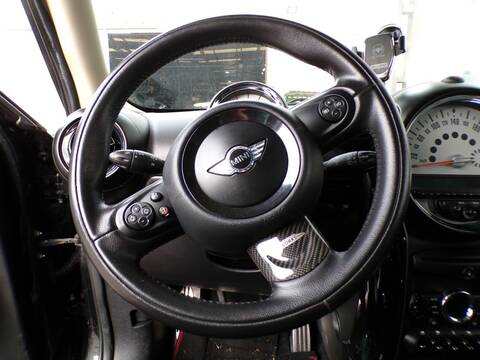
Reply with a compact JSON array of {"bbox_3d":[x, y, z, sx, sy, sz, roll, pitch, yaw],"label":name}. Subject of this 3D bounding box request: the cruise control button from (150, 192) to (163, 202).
[{"bbox_3d":[-0.095,0.020,0.379,0.013,0.011,0.006,-29,-17,-5],"label":"cruise control button"}]

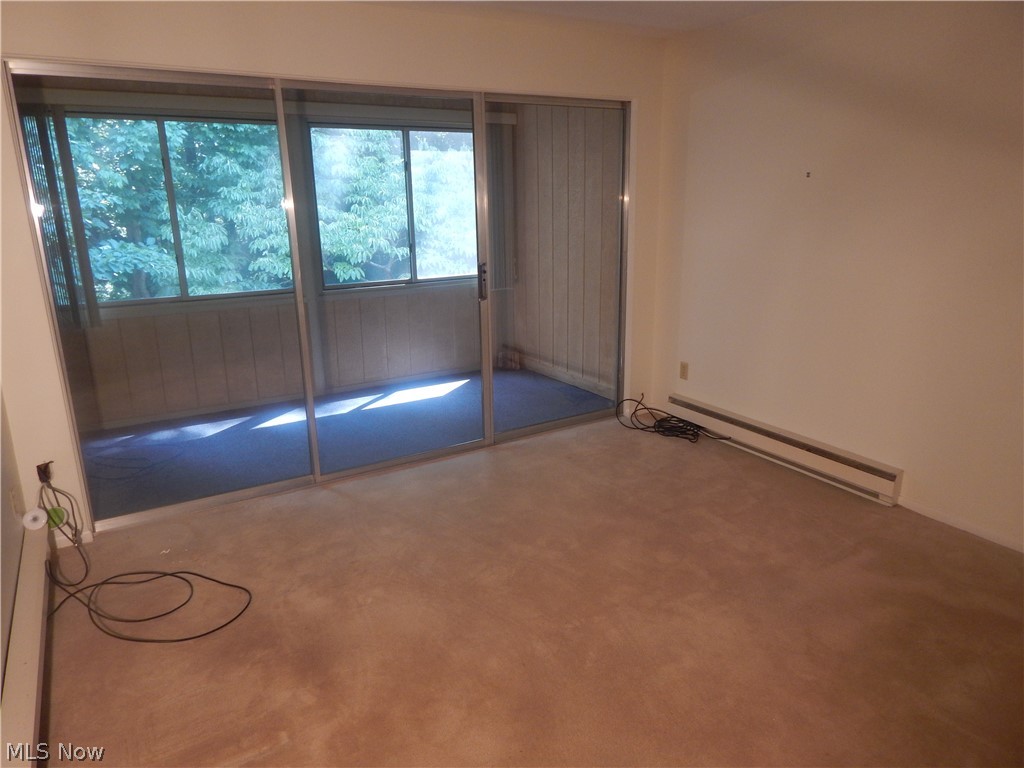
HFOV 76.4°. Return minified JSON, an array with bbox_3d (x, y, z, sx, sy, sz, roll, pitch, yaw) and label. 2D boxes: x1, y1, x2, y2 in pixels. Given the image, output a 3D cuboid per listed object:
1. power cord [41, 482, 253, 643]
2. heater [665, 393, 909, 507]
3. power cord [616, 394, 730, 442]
[{"bbox_3d":[-1.520,0.659,2.663,0.735,0.274,1.145,-9,17,-27],"label":"power cord"},{"bbox_3d":[1.479,0.330,3.833,0.065,0.179,1.615,-9,17,-27],"label":"heater"},{"bbox_3d":[1.017,0.244,4.224,0.395,0.159,0.710,-9,17,-27],"label":"power cord"}]

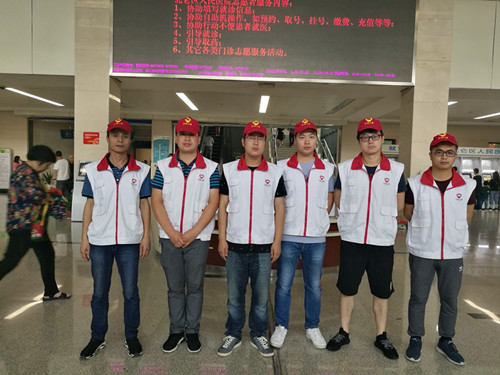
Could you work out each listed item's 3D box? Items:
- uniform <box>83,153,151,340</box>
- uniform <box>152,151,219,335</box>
[{"bbox_3d":[-0.981,0.439,2.887,0.470,1.391,0.290,1,3,-15],"label":"uniform"},{"bbox_3d":[-0.498,0.423,2.986,0.460,1.407,0.290,1,3,-8],"label":"uniform"}]

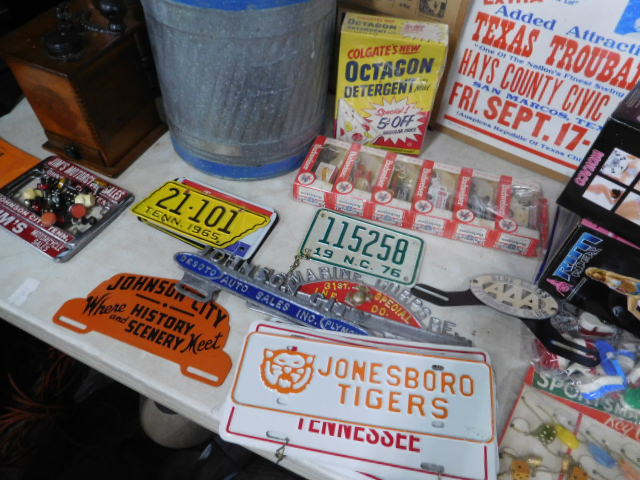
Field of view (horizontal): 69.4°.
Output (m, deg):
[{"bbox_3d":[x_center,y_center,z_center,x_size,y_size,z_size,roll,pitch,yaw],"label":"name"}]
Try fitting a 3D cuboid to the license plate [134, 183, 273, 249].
[{"bbox_3d":[-0.185,-0.038,0.725,0.208,0.007,0.087,21,54,14],"label":"license plate"}]

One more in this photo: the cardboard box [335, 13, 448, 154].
[{"bbox_3d":[0.113,-0.254,0.781,0.157,0.211,0.063,10,52,6],"label":"cardboard box"}]

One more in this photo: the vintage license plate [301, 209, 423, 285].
[{"bbox_3d":[0.066,0.009,0.701,0.176,0.006,0.102,15,53,11],"label":"vintage license plate"}]

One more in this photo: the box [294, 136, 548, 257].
[{"bbox_3d":[0.159,-0.076,0.751,0.383,0.038,0.125,14,52,10],"label":"box"}]

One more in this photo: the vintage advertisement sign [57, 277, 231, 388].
[{"bbox_3d":[-0.219,0.101,0.621,0.255,0.006,0.118,17,53,12],"label":"vintage advertisement sign"}]

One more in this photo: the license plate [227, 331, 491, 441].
[{"bbox_3d":[0.052,0.173,0.557,0.307,0.008,0.100,7,52,4],"label":"license plate"}]

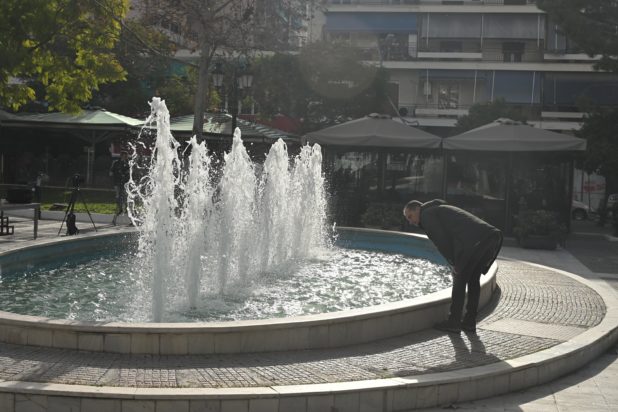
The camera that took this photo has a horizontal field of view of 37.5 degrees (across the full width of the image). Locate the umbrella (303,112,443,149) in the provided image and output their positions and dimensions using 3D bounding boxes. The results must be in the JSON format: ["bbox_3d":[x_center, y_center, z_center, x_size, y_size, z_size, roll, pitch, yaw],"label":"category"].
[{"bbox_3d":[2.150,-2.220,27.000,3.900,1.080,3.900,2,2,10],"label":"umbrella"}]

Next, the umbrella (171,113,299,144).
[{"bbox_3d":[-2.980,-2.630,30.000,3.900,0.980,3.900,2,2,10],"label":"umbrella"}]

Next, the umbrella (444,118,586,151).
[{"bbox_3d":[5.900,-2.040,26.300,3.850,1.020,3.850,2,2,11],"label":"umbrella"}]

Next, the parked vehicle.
[{"bbox_3d":[11.000,-0.140,42.200,4.200,1.480,1.750,2,2,10],"label":"parked vehicle"}]

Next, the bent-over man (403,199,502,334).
[{"bbox_3d":[1.410,0.600,8.950,0.980,1.330,0.540,3,2,28],"label":"bent-over man"}]

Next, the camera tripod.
[{"bbox_3d":[-5.050,0.050,19.800,0.850,1.220,0.850,3,3,37],"label":"camera tripod"}]

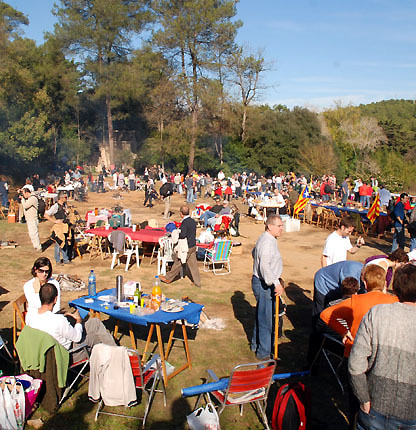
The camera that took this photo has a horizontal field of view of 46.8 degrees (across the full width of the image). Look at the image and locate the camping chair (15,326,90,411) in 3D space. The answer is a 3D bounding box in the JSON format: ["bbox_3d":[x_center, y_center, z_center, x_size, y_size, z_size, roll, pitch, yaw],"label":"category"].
[{"bbox_3d":[-1.490,1.411,4.749,0.570,0.820,0.600,4,7,37],"label":"camping chair"}]

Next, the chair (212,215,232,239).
[{"bbox_3d":[0.448,0.349,15.000,0.600,0.800,0.550,-1,6,-24],"label":"chair"}]

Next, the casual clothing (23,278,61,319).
[{"bbox_3d":[-1.817,0.943,5.250,0.410,0.520,0.280,-2,7,-30],"label":"casual clothing"}]

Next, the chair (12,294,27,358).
[{"bbox_3d":[-1.840,1.335,5.400,0.500,0.800,0.450,3,6,11],"label":"chair"}]

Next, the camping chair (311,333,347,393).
[{"bbox_3d":[1.450,1.326,4.869,0.550,0.800,0.560,-2,5,-22],"label":"camping chair"}]

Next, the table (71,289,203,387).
[{"bbox_3d":[-0.860,1.372,5.570,1.300,0.730,0.770,3,7,30],"label":"table"}]

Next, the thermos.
[{"bbox_3d":[-0.969,0.813,5.300,0.078,0.310,0.078,0,4,0],"label":"thermos"}]

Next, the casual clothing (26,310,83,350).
[{"bbox_3d":[-1.460,1.089,4.756,0.480,0.580,0.400,4,7,37],"label":"casual clothing"}]

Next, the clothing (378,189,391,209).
[{"bbox_3d":[6.725,-0.666,18.300,0.480,0.680,0.320,2,5,20],"label":"clothing"}]

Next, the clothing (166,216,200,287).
[{"bbox_3d":[-0.469,0.713,9.400,0.620,1.380,0.500,3,5,30],"label":"clothing"}]

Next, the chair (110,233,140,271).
[{"bbox_3d":[-1.930,0.831,11.018,0.570,0.830,0.570,2,5,25],"label":"chair"}]

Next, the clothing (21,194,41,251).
[{"bbox_3d":[-4.640,0.185,12.600,0.500,1.460,0.480,0,6,-17],"label":"clothing"}]

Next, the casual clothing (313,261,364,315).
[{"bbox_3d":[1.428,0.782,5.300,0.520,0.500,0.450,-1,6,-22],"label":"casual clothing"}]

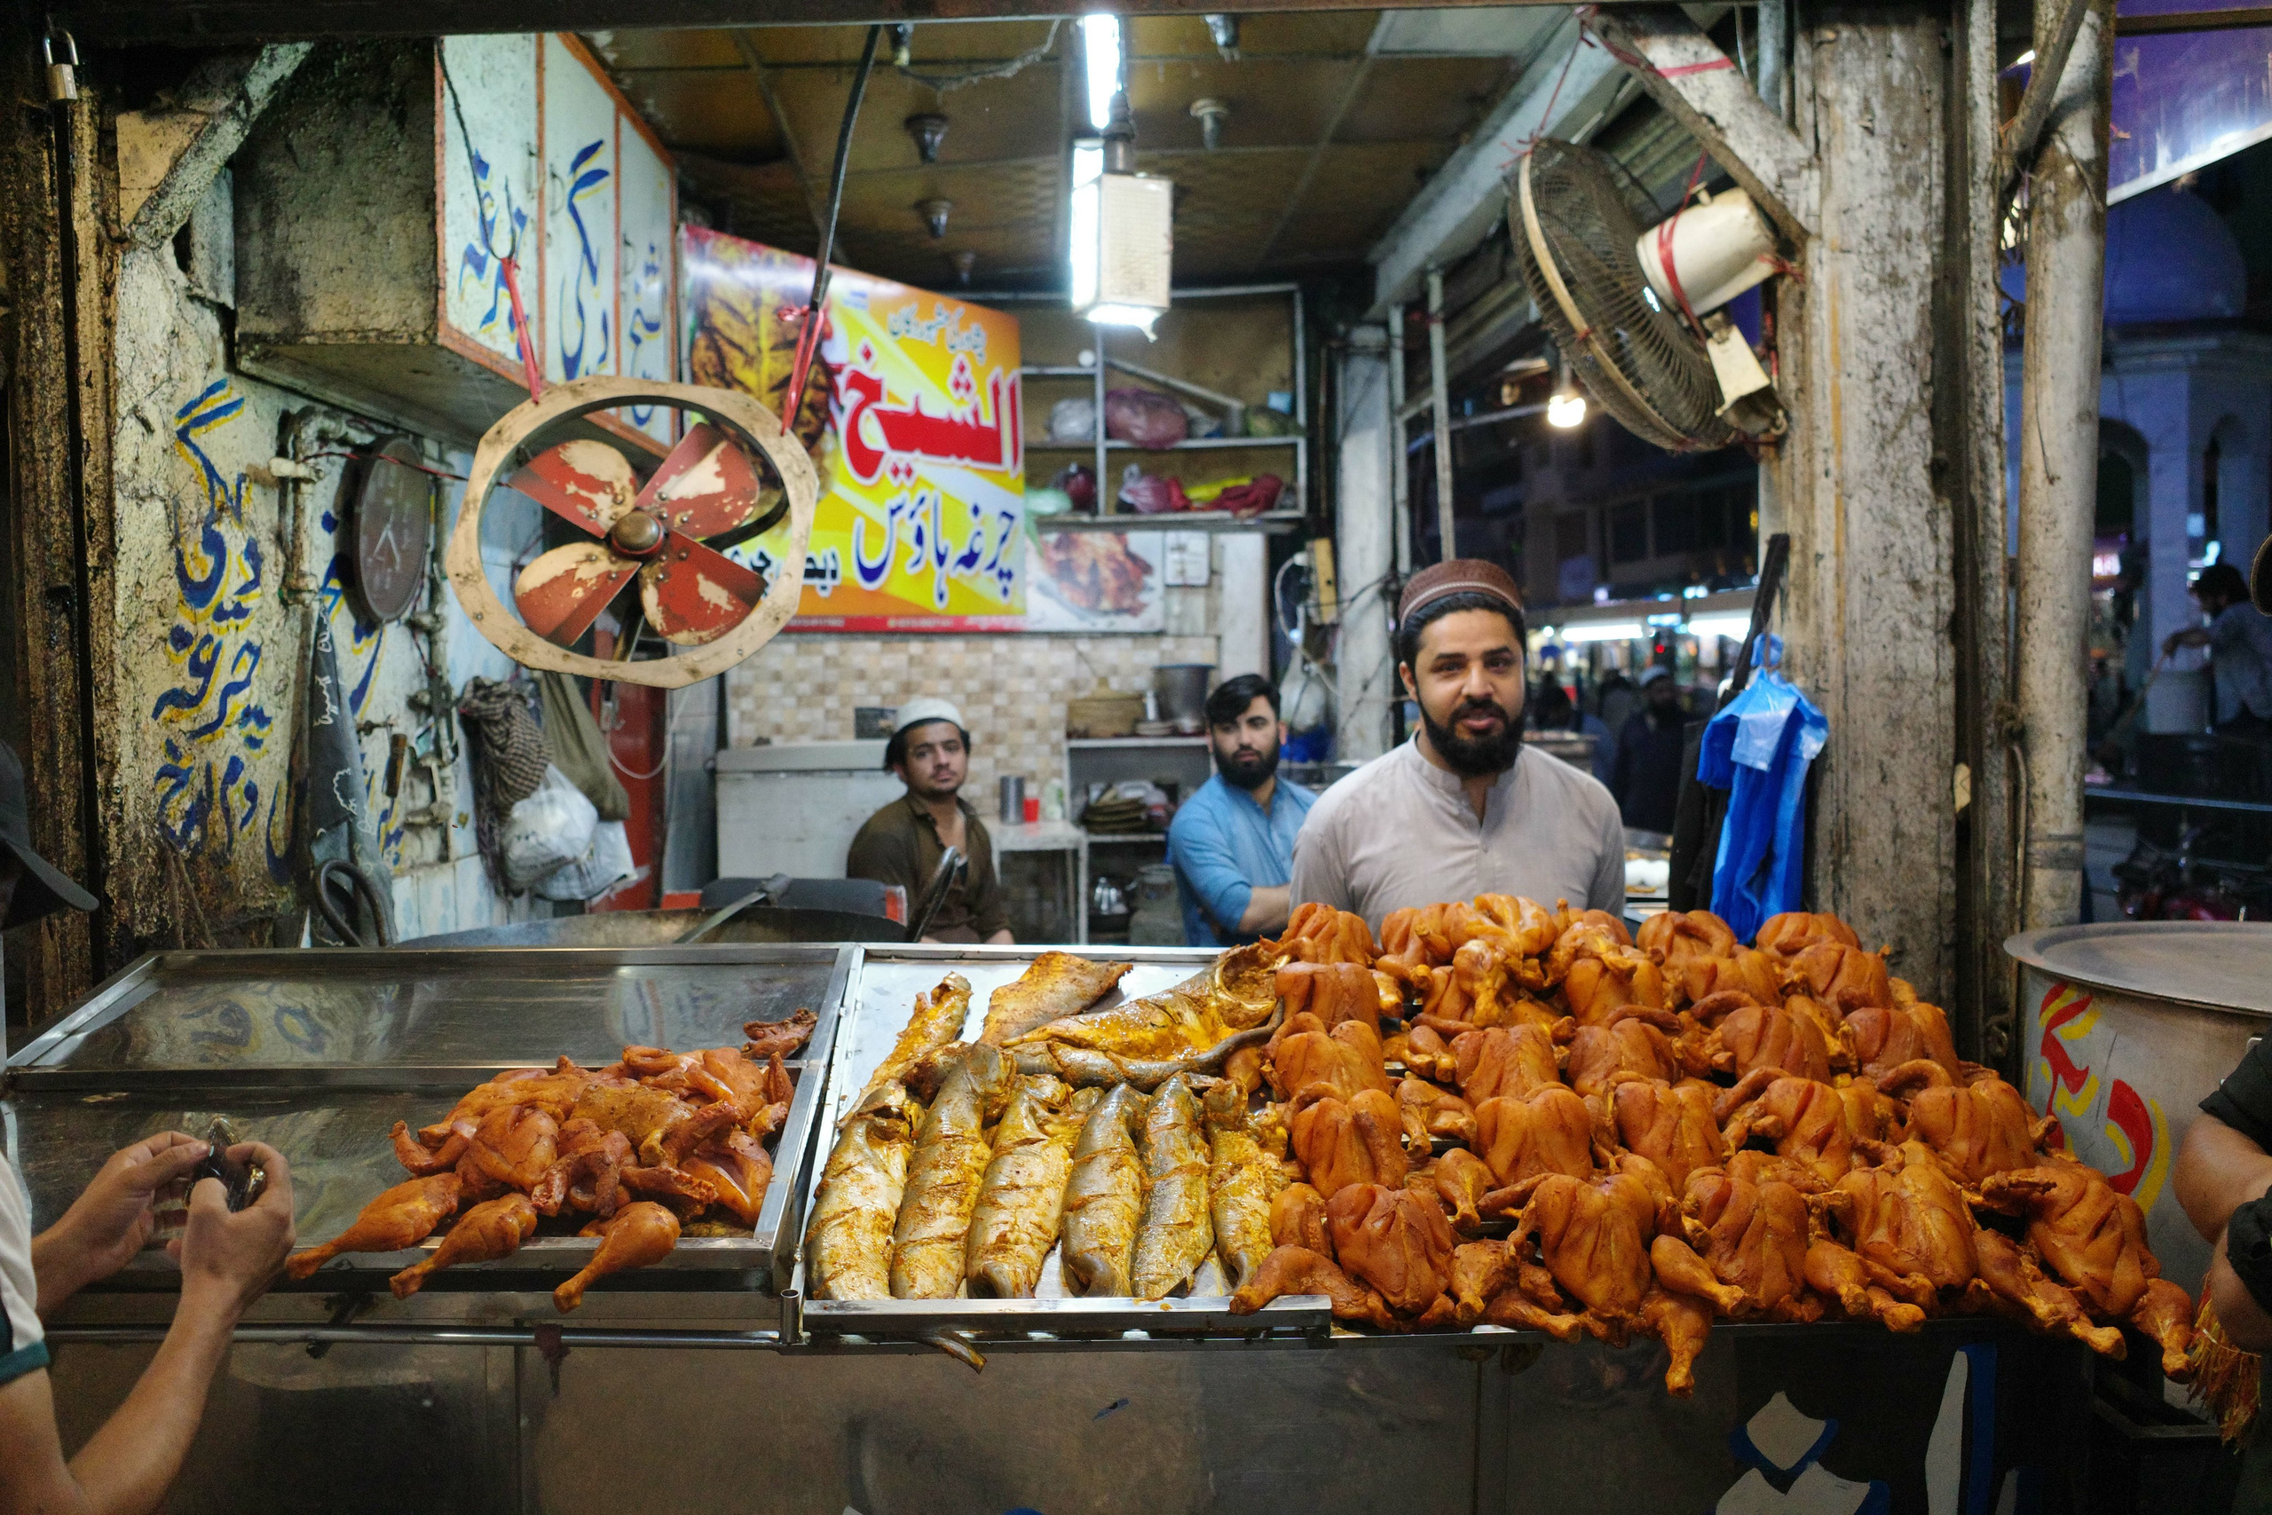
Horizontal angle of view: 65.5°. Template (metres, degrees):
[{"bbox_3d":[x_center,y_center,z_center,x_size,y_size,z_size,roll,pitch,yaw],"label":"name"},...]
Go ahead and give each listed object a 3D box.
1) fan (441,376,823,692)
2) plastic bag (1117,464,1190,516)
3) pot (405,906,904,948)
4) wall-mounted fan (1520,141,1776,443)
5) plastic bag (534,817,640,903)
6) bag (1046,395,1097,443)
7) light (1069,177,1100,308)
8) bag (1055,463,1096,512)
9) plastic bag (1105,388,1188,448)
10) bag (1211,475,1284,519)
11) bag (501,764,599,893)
[{"bbox_3d":[-0.701,-0.285,2.537,0.475,0.475,0.230,6,-23,-4],"label":"fan"},{"bbox_3d":[0.051,-0.767,5.060,0.205,0.140,0.160,-1,3,-3],"label":"plastic bag"},{"bbox_3d":[-0.807,0.454,2.963,0.870,0.280,0.870,-1,3,0],"label":"pot"},{"bbox_3d":[0.746,-0.666,2.462,0.510,0.530,0.310,-5,-22,-48],"label":"wall-mounted fan"},{"bbox_3d":[-1.079,0.199,3.450,0.200,0.190,0.150,-1,3,-3],"label":"plastic bag"},{"bbox_3d":[-0.181,-0.971,5.080,0.140,0.130,0.140,-1,3,-3],"label":"bag"},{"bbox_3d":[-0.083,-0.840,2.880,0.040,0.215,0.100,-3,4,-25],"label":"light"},{"bbox_3d":[-0.175,-0.772,5.060,0.125,0.135,0.130,-1,3,-3],"label":"bag"},{"bbox_3d":[0.031,-0.976,5.080,0.235,0.165,0.190,-1,3,-3],"label":"plastic bag"},{"bbox_3d":[0.320,-0.747,5.060,0.205,0.120,0.160,-1,3,-3],"label":"bag"},{"bbox_3d":[-1.119,0.141,3.380,0.185,0.240,0.150,-1,3,-3],"label":"bag"}]

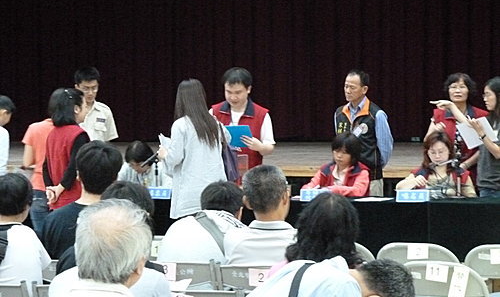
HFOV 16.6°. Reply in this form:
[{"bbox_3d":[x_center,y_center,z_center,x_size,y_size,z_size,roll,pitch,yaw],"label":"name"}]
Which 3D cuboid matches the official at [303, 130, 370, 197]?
[{"bbox_3d":[0.634,0.484,12.495,0.520,1.210,0.720,1,4,18],"label":"official"}]

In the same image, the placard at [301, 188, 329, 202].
[{"bbox_3d":[0.464,0.328,11.950,0.230,0.088,0.070,1,4,10],"label":"placard"}]

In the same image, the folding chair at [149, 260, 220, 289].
[{"bbox_3d":[-0.348,0.958,8.955,0.470,0.790,0.480,1,4,11],"label":"folding chair"}]

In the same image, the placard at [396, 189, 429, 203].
[{"bbox_3d":[1.129,0.334,11.880,0.230,0.088,0.070,1,4,10],"label":"placard"}]

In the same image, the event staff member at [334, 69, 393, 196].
[{"bbox_3d":[0.869,0.220,13.161,0.470,1.650,0.310,3,5,33],"label":"event staff member"}]

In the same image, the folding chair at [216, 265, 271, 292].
[{"bbox_3d":[0.103,0.973,8.865,0.470,0.790,0.480,1,4,11],"label":"folding chair"}]

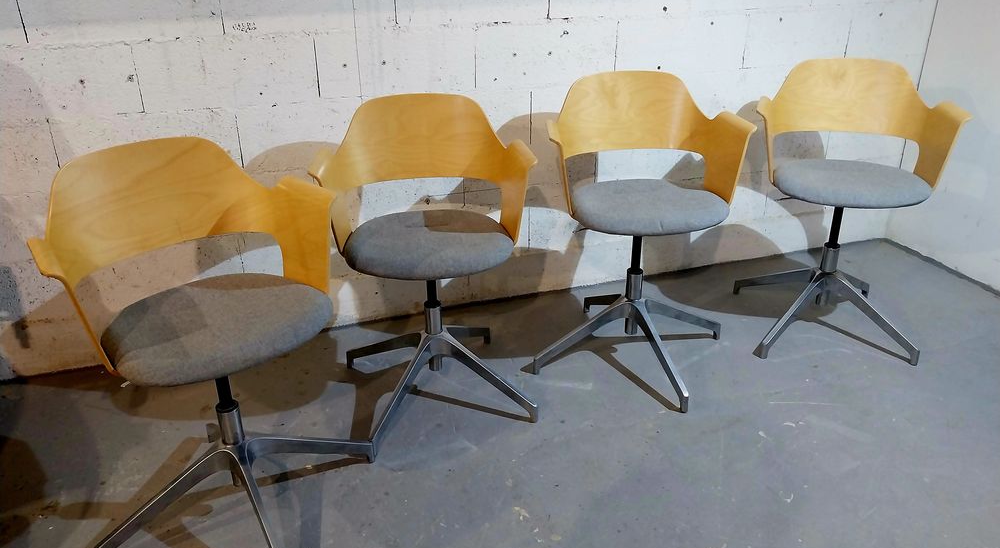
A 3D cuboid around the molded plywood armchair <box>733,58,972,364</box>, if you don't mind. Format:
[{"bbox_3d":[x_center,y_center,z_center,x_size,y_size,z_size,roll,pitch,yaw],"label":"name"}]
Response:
[{"bbox_3d":[1.098,-0.214,2.430,0.587,0.876,0.559,5,26,13],"label":"molded plywood armchair"}]

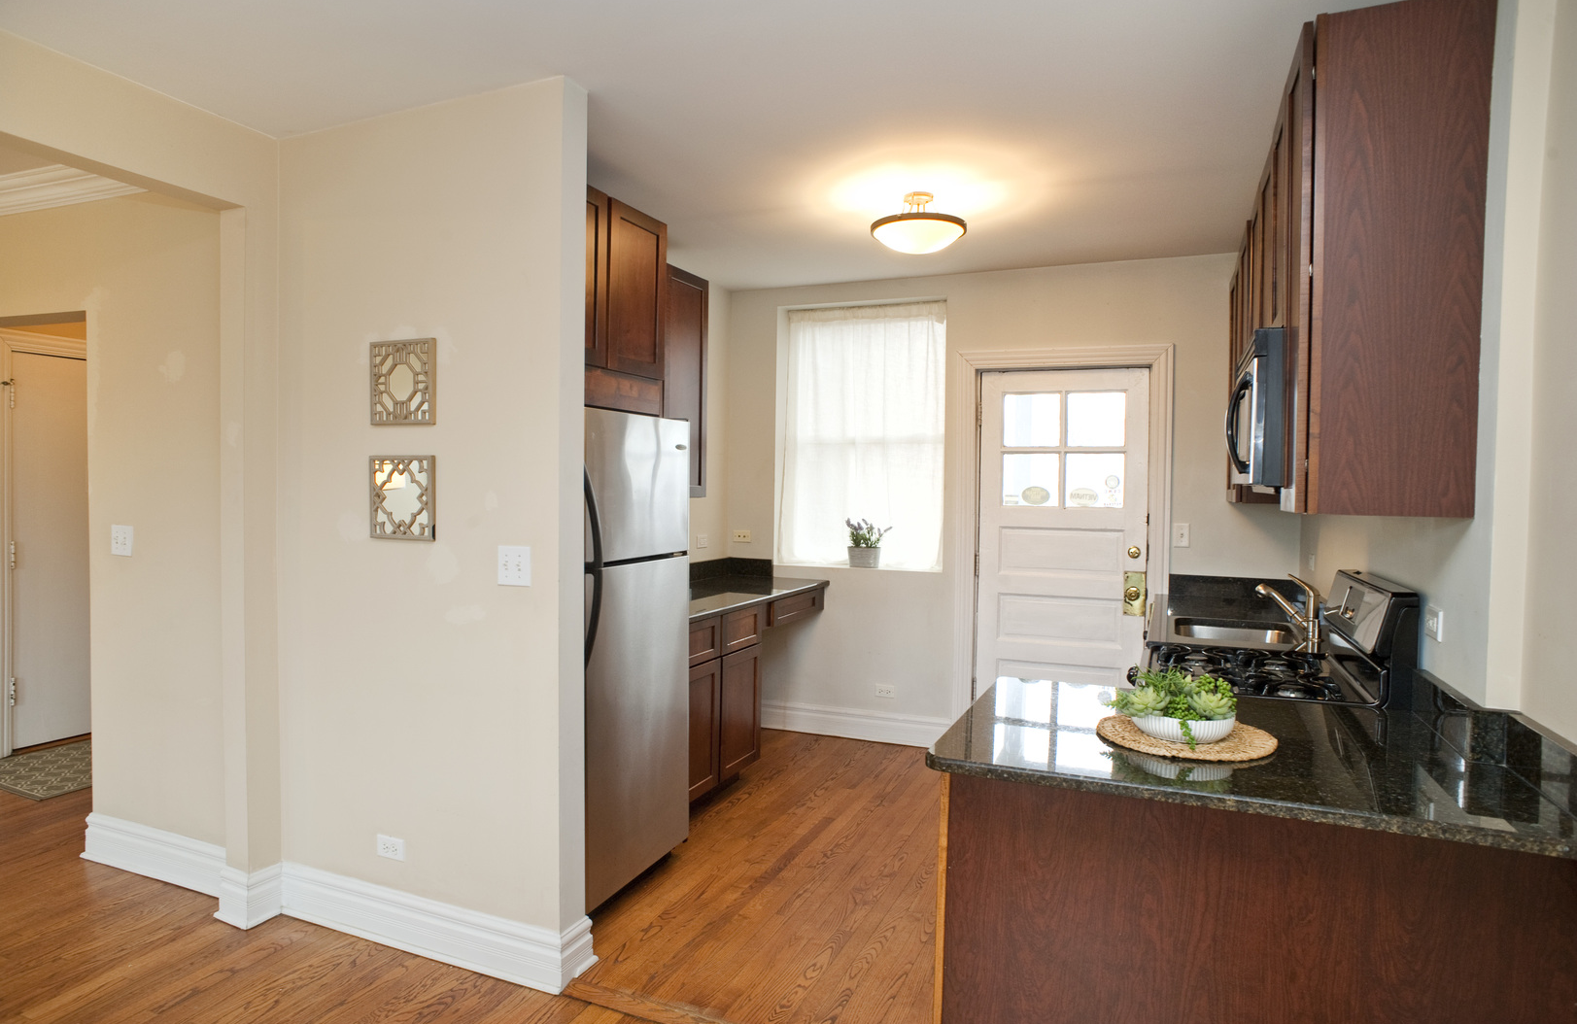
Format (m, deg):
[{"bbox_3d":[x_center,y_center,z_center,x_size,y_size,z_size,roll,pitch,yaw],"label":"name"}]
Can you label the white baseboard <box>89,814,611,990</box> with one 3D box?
[{"bbox_3d":[-1.643,1.246,2.918,2.220,0.170,0.300,1,2,23],"label":"white baseboard"}]

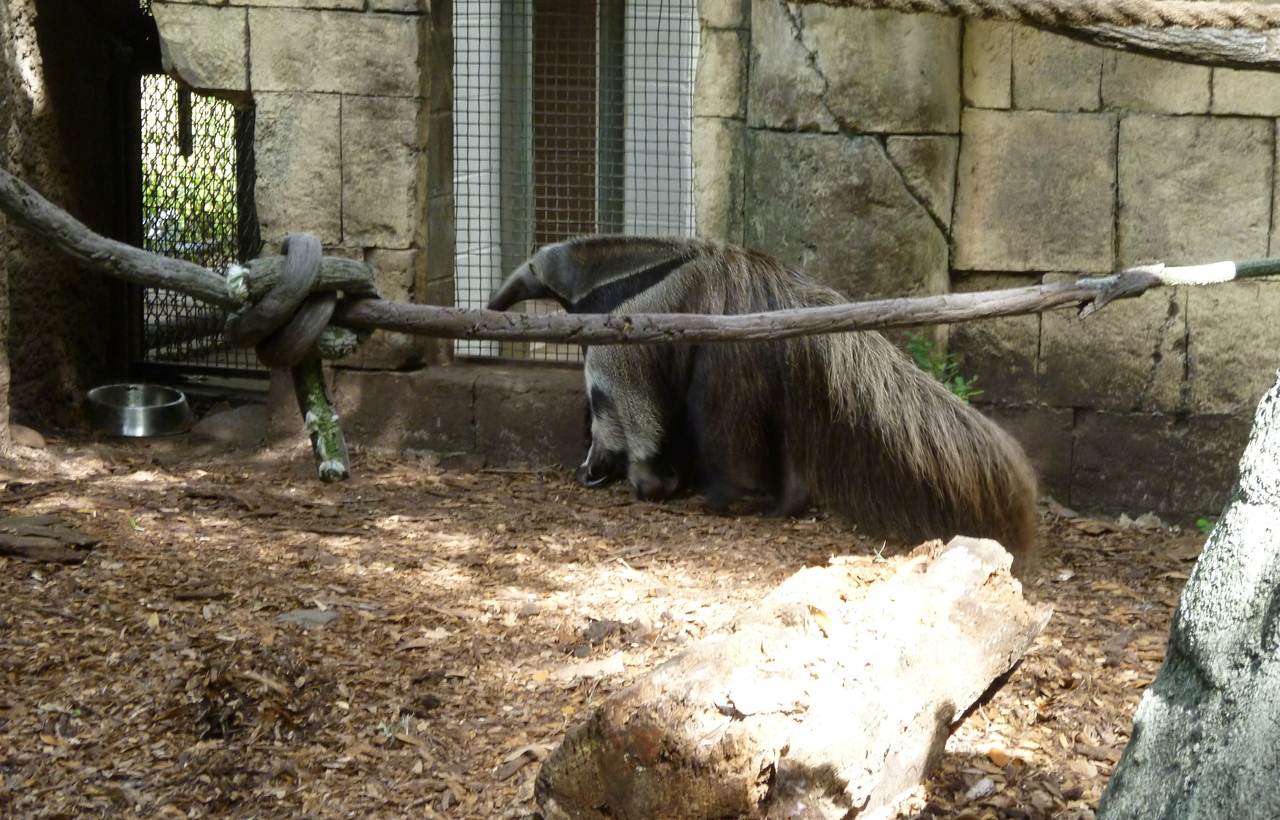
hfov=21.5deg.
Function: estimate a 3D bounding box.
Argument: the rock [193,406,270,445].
[{"bbox_3d":[-0.913,0.026,7.605,0.205,0.075,0.160,0,12,0],"label":"rock"}]

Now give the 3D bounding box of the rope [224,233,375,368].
[{"bbox_3d":[-0.602,-0.194,5.950,0.255,0.225,0.170,0,12,0],"label":"rope"}]

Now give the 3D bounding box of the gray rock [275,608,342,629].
[{"bbox_3d":[-0.604,0.376,6.125,0.118,0.022,0.075,0,12,0],"label":"gray rock"}]

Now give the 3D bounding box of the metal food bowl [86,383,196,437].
[{"bbox_3d":[-1.149,-0.001,7.746,0.250,0.066,0.250,0,12,0],"label":"metal food bowl"}]

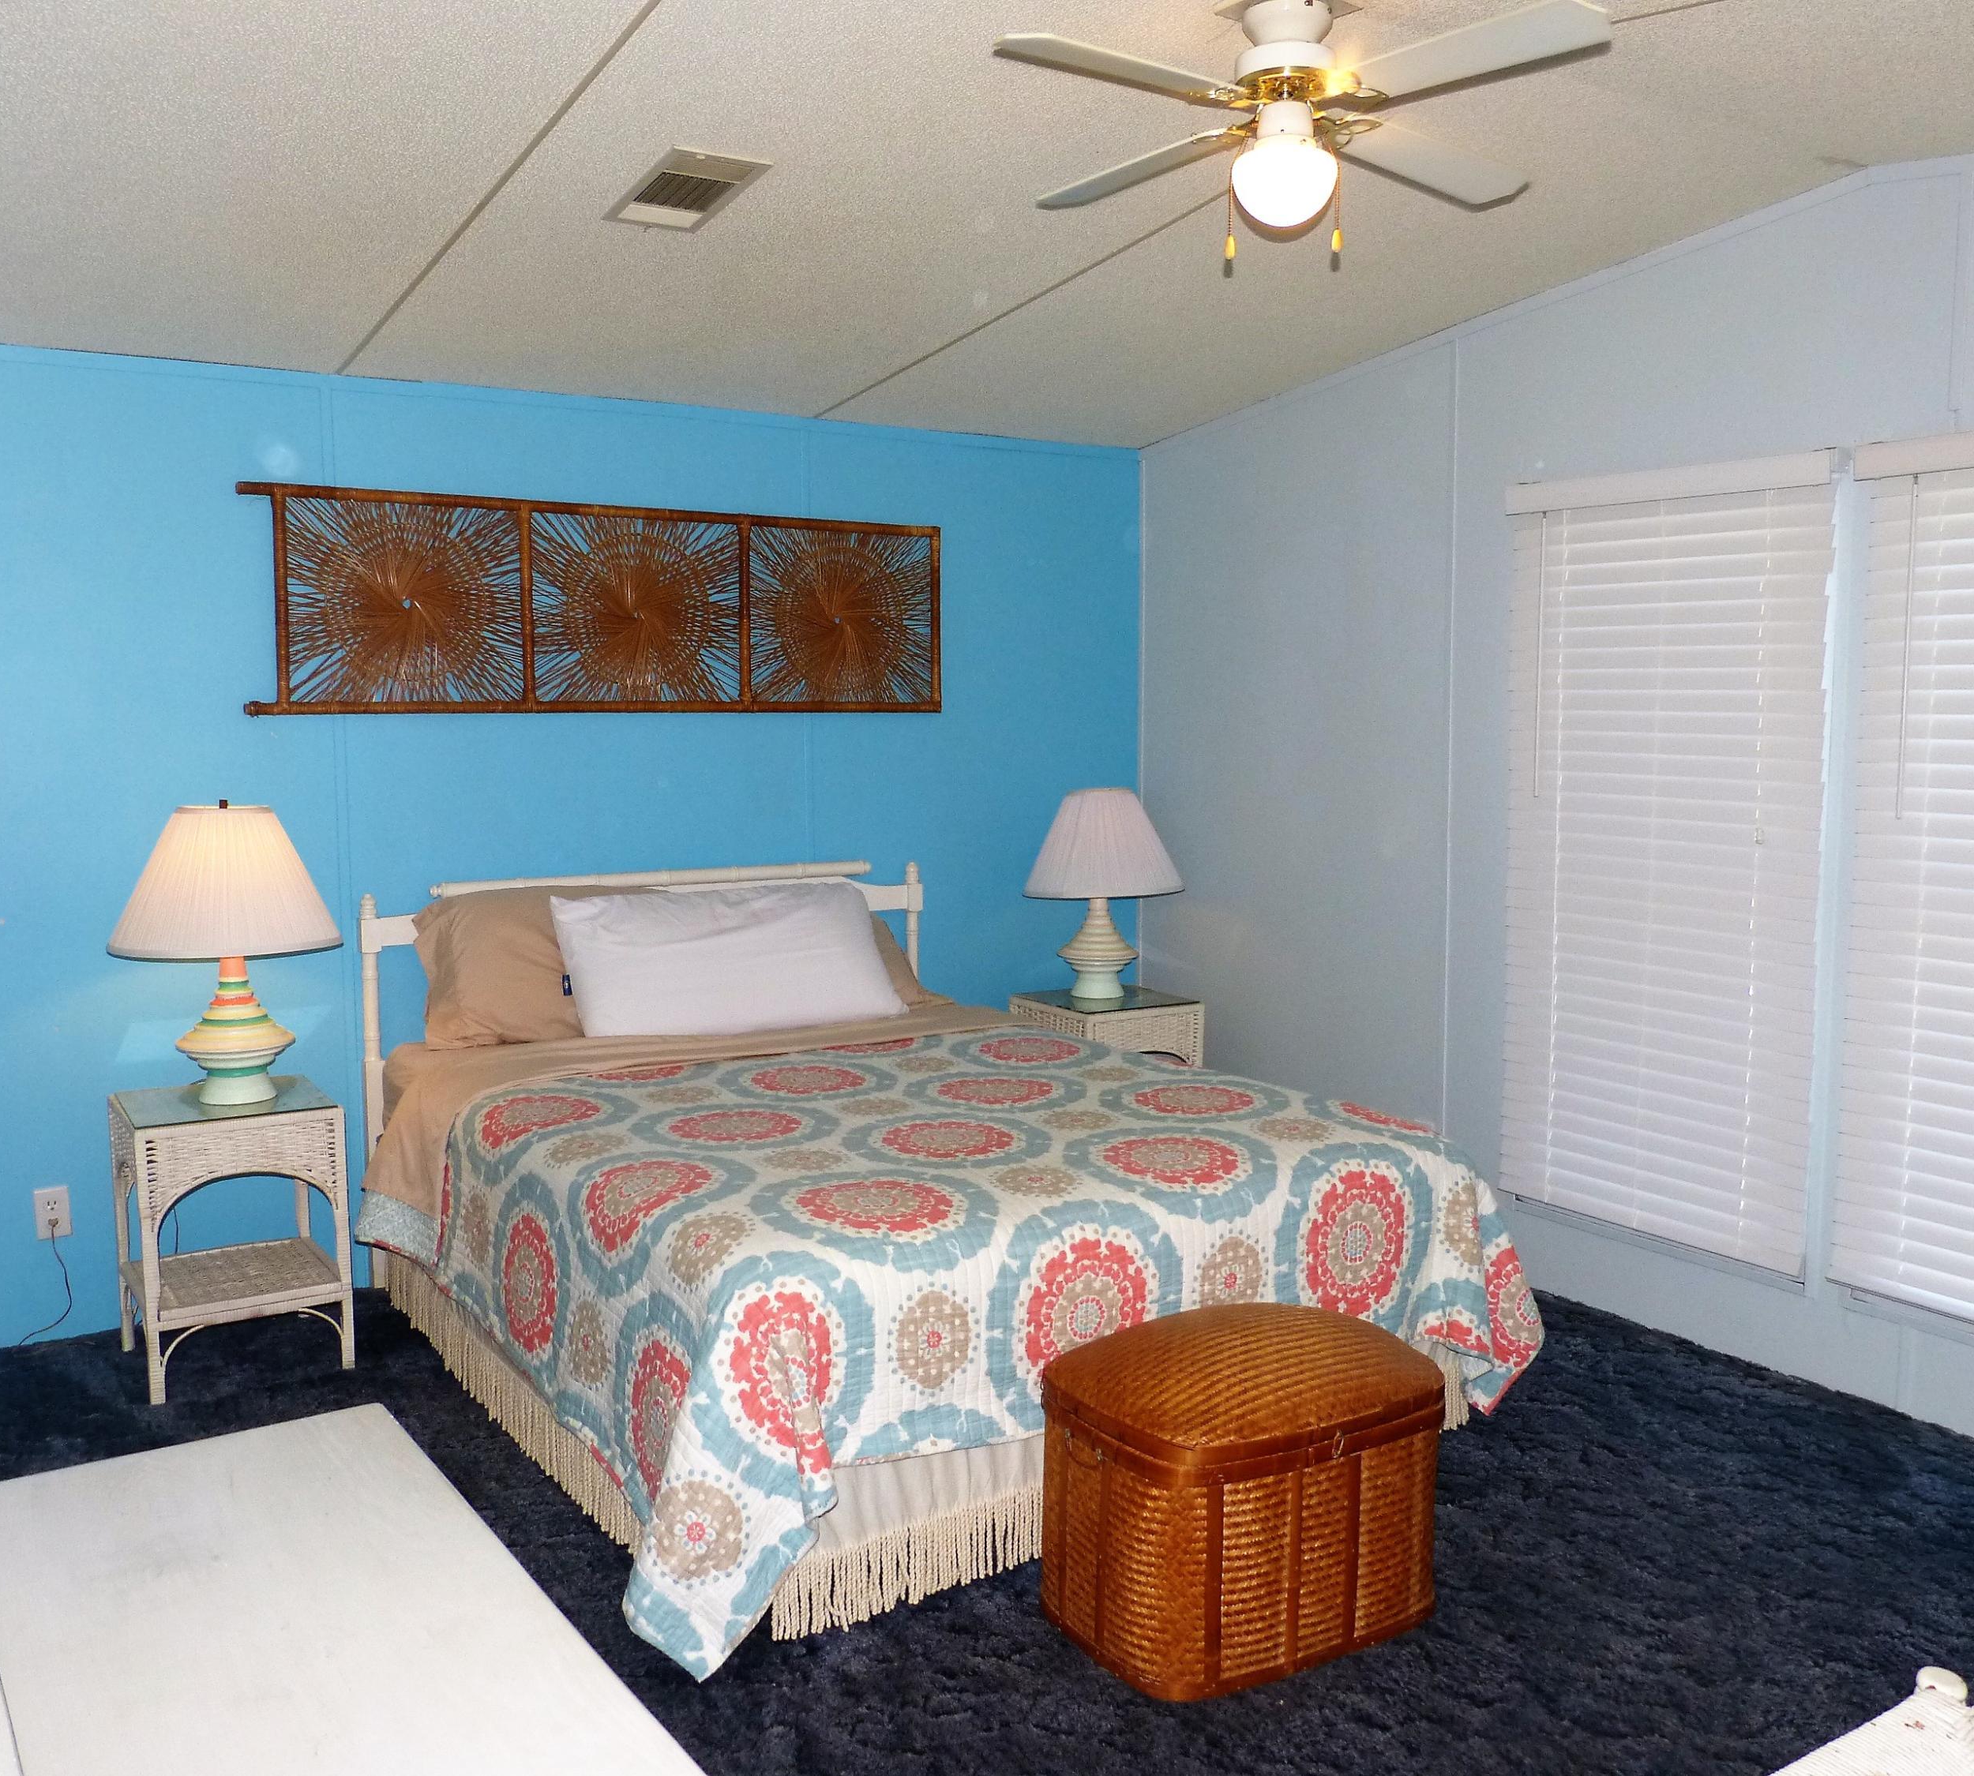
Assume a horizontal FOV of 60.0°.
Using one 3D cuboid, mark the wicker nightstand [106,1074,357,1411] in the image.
[{"bbox_3d":[-1.602,0.727,3.630,0.400,0.570,0.365,-4,7,-33],"label":"wicker nightstand"}]

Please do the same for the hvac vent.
[{"bbox_3d":[-0.536,-1.234,3.045,0.180,0.016,0.330,-4,1,-33],"label":"hvac vent"}]

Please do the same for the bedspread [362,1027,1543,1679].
[{"bbox_3d":[-0.162,0.697,3.559,1.760,0.610,1.810,-4,7,-33],"label":"bedspread"}]

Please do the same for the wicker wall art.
[{"bbox_3d":[-0.893,-0.694,4.305,1.827,0.510,0.035,-4,7,-33],"label":"wicker wall art"}]

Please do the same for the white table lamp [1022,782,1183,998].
[{"bbox_3d":[0.318,0.009,4.867,0.450,0.605,0.450,0,6,0],"label":"white table lamp"}]

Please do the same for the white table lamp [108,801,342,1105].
[{"bbox_3d":[-1.587,0.135,3.591,0.450,0.635,0.450,-4,7,-33],"label":"white table lamp"}]

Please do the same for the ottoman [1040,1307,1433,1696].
[{"bbox_3d":[0.393,0.890,2.637,0.558,0.455,0.370,-4,7,-30],"label":"ottoman"}]

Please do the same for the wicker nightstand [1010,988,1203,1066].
[{"bbox_3d":[0.334,0.589,4.897,0.400,0.568,0.370,-4,7,-33],"label":"wicker nightstand"}]

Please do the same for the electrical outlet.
[{"bbox_3d":[-2.030,0.707,3.723,0.069,0.114,0.012,-4,7,-33],"label":"electrical outlet"}]

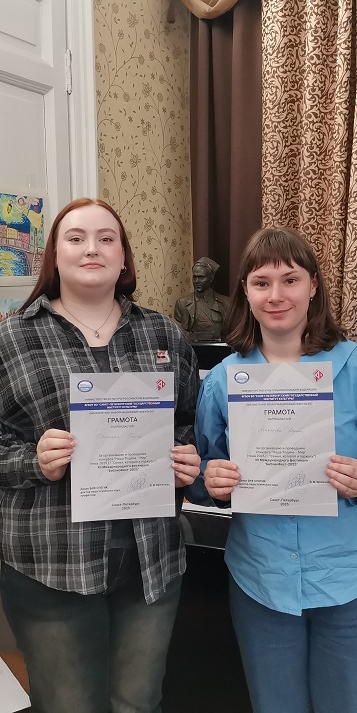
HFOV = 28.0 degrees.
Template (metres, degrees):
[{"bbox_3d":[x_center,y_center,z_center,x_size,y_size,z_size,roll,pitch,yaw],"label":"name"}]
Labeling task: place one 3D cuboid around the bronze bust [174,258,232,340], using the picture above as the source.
[{"bbox_3d":[0.083,-0.182,2.285,0.185,0.272,0.125,1,5,23],"label":"bronze bust"}]

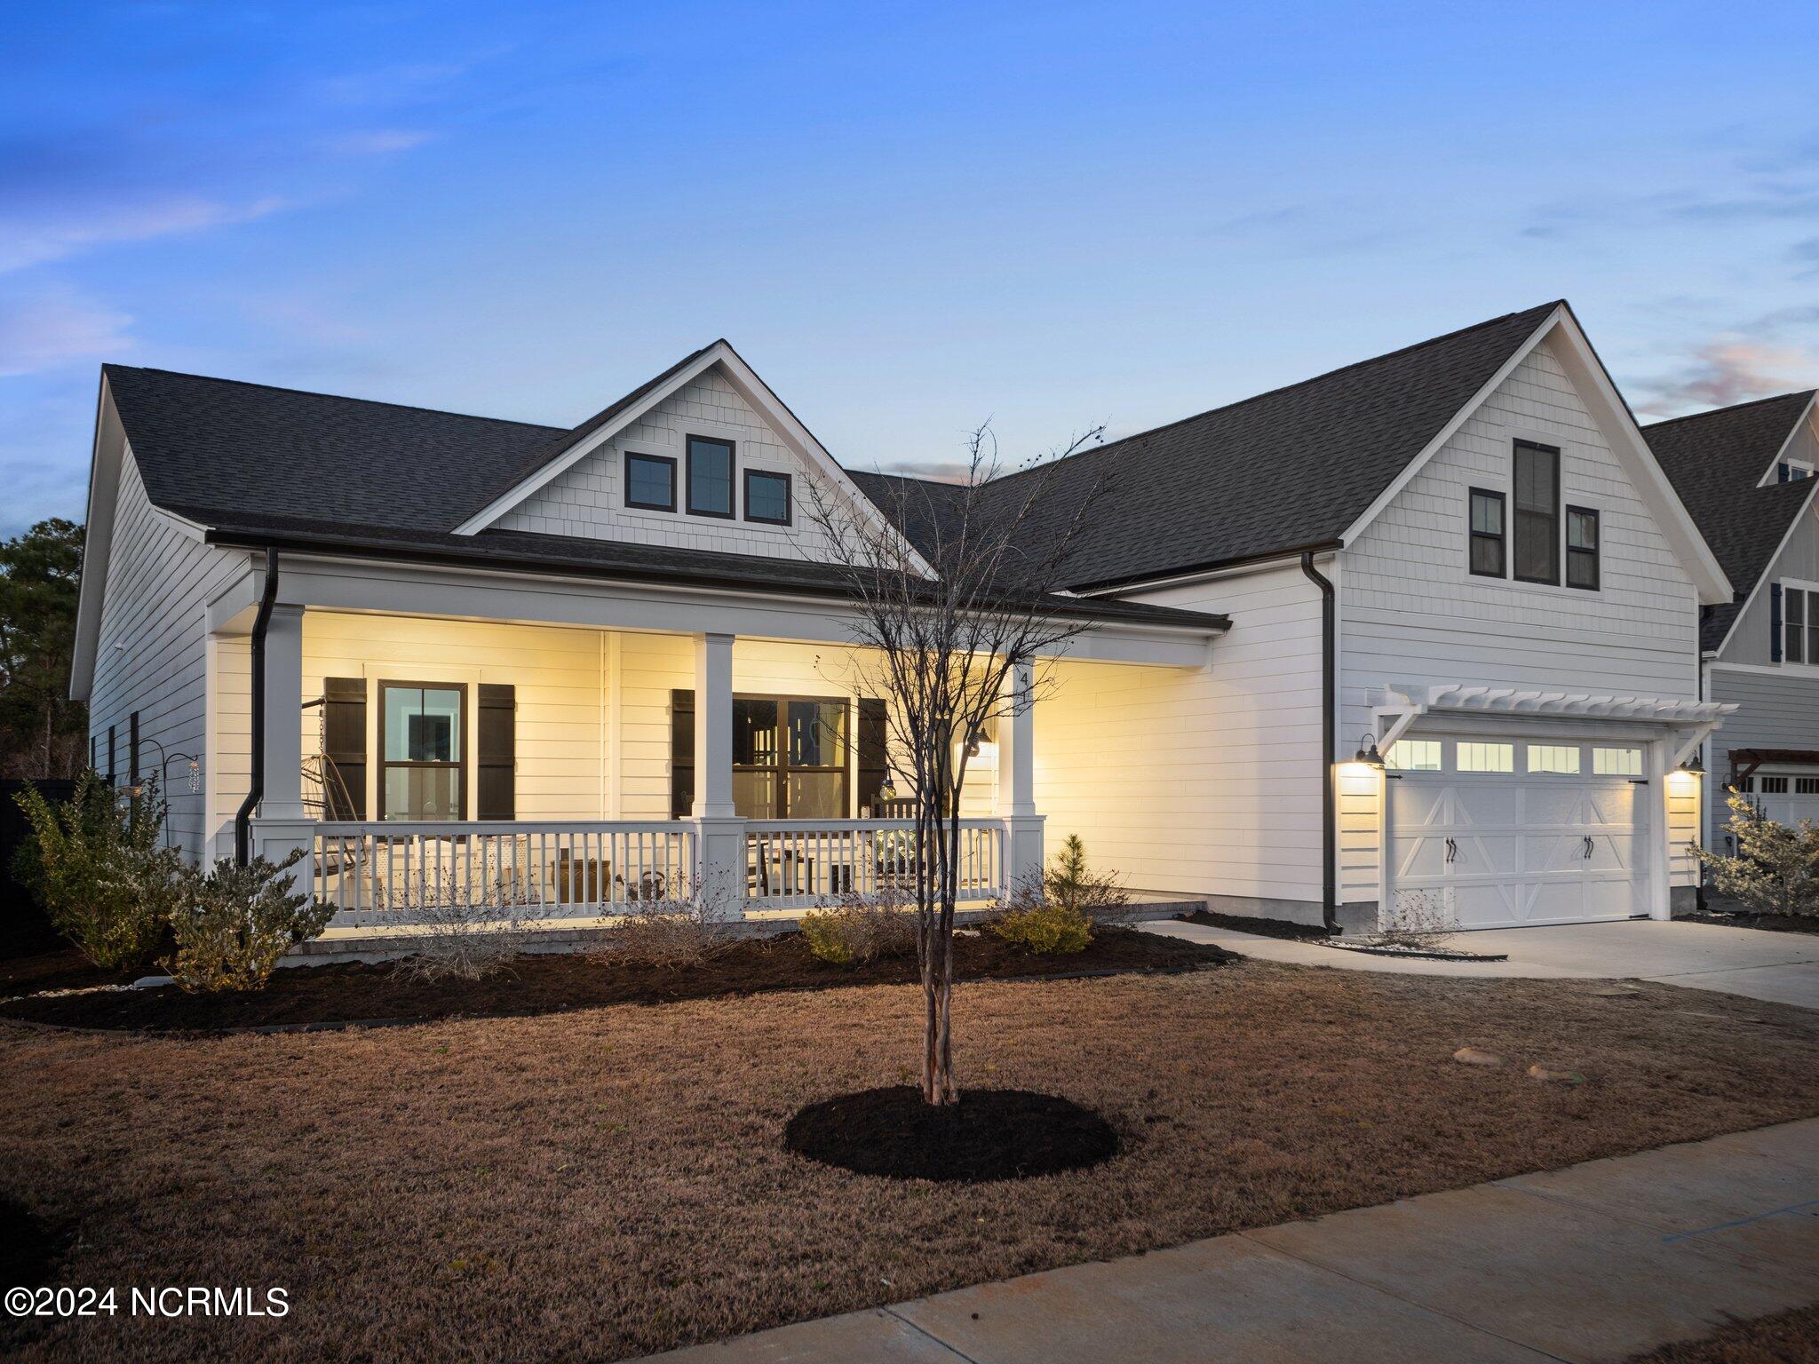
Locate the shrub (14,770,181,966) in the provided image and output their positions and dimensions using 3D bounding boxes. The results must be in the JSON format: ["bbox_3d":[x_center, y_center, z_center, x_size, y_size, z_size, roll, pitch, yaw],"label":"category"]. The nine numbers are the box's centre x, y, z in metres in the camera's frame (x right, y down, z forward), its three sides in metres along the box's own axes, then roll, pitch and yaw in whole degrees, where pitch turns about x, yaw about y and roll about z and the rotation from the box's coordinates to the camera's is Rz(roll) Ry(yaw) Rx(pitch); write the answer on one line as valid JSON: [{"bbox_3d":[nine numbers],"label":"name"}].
[{"bbox_3d":[-6.474,1.502,10.900,1.300,1.580,1.200,0,-2,0],"label":"shrub"}]

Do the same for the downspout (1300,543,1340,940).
[{"bbox_3d":[4.366,0.641,14.500,0.400,4.000,0.200,1,-3,-30],"label":"downspout"}]

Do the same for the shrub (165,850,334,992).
[{"bbox_3d":[-4.735,1.718,9.800,1.180,1.030,1.100,0,-2,0],"label":"shrub"}]

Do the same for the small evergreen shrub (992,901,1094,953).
[{"bbox_3d":[1.244,2.339,13.000,0.980,0.510,0.850,0,-2,0],"label":"small evergreen shrub"}]

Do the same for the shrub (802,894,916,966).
[{"bbox_3d":[-0.447,2.203,12.100,1.000,0.650,0.850,0,-2,0],"label":"shrub"}]

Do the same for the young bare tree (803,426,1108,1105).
[{"bbox_3d":[0.233,0.423,6.900,1.540,3.420,1.500,0,-2,0],"label":"young bare tree"}]

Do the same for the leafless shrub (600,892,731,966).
[{"bbox_3d":[-2.111,2.142,11.800,1.120,0.660,1.000,0,-2,0],"label":"leafless shrub"}]

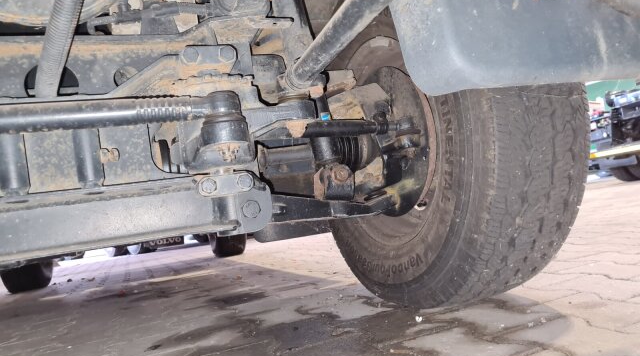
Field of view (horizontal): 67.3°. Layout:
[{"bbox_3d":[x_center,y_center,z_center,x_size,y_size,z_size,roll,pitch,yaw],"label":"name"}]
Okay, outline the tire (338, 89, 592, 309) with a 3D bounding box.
[{"bbox_3d":[0.209,-0.086,1.058,0.238,0.708,0.716,-6,-4,-22],"label":"tire"}]

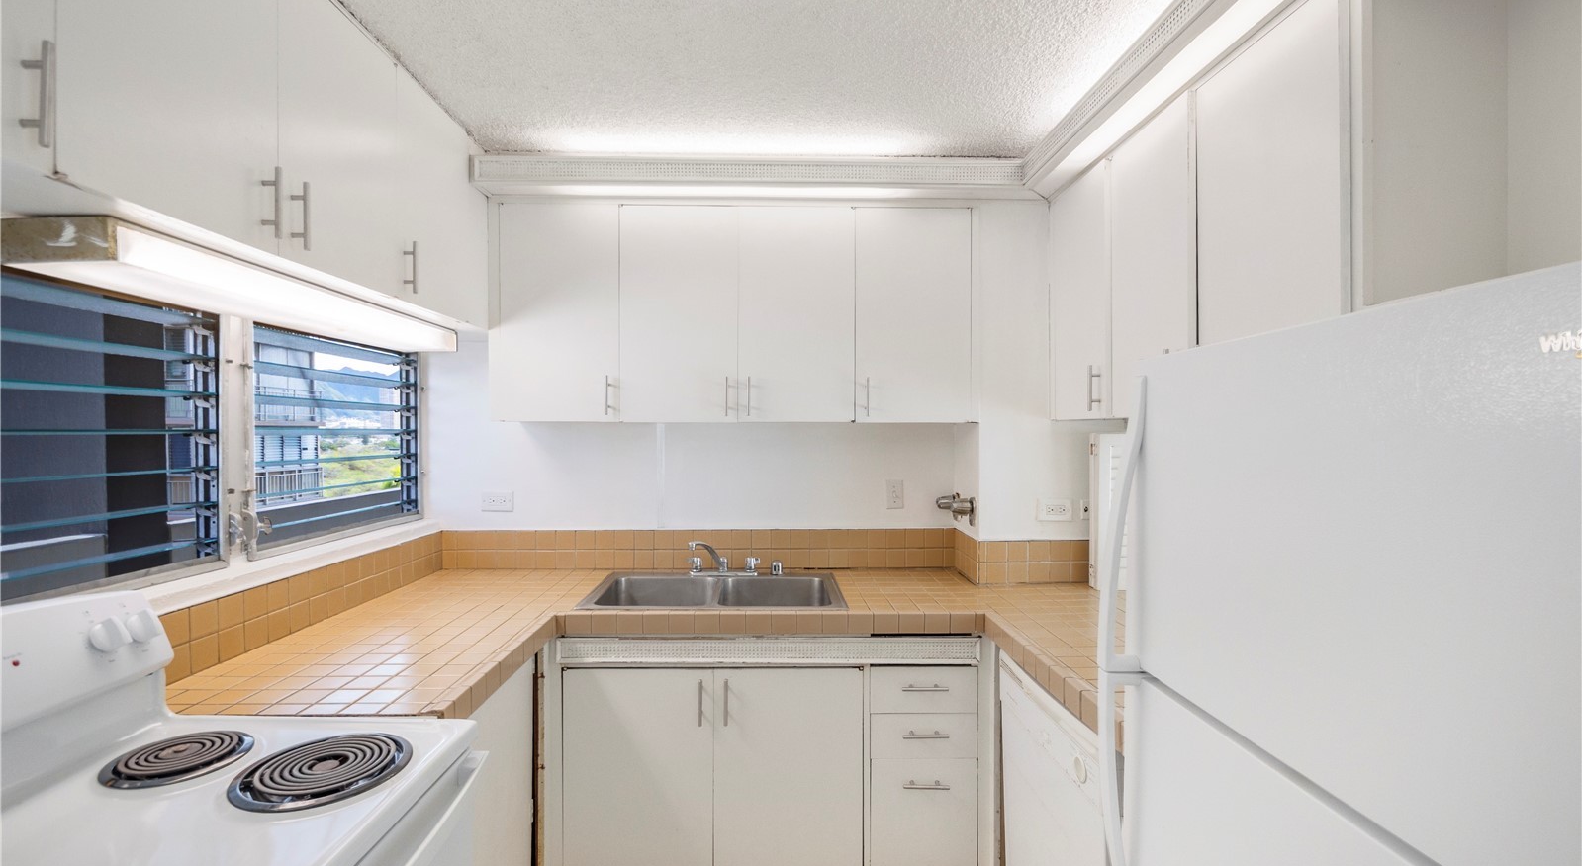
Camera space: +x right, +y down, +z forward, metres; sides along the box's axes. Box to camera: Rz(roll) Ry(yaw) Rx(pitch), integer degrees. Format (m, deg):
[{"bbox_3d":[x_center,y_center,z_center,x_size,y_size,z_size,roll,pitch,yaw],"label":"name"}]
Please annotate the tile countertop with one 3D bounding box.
[{"bbox_3d":[-0.085,0.578,1.900,2.580,0.060,1.380,0,0,-2],"label":"tile countertop"}]

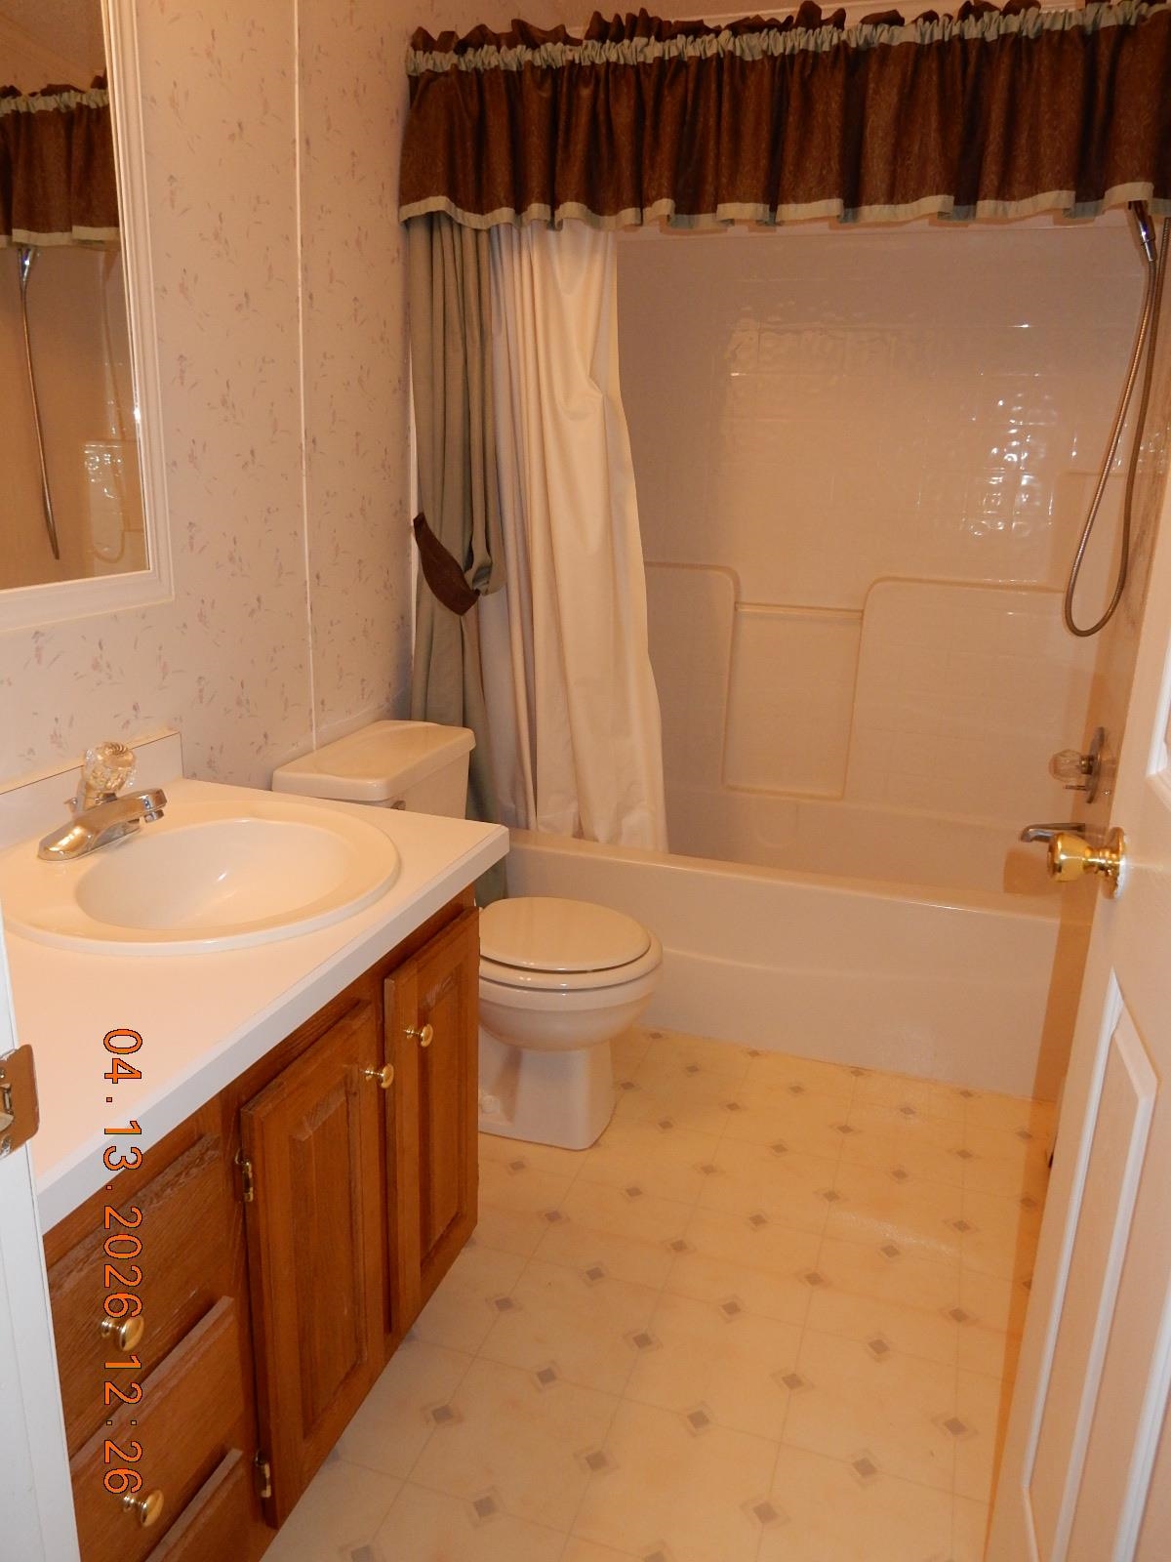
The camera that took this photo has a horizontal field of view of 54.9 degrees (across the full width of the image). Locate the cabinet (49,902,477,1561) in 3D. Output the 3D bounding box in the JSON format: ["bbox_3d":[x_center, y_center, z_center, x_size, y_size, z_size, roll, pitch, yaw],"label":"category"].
[{"bbox_3d":[-0.568,0.545,1.380,0.572,0.748,0.901,7,17,17],"label":"cabinet"}]

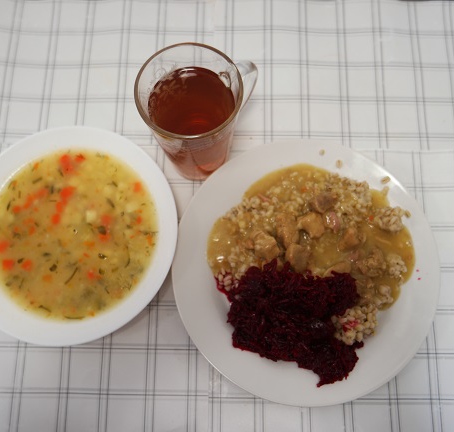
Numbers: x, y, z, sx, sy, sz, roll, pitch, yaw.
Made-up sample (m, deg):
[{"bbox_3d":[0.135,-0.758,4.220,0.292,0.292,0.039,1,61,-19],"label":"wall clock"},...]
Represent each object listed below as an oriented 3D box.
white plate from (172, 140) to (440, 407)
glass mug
[{"bbox_3d":[0.073,0.047,0.413,0.248,0.025,0.248,0,78,1],"label":"white plate"},{"bbox_3d":[-0.019,-0.084,0.387,0.100,0.134,0.080,-30,79,-6],"label":"glass mug"}]

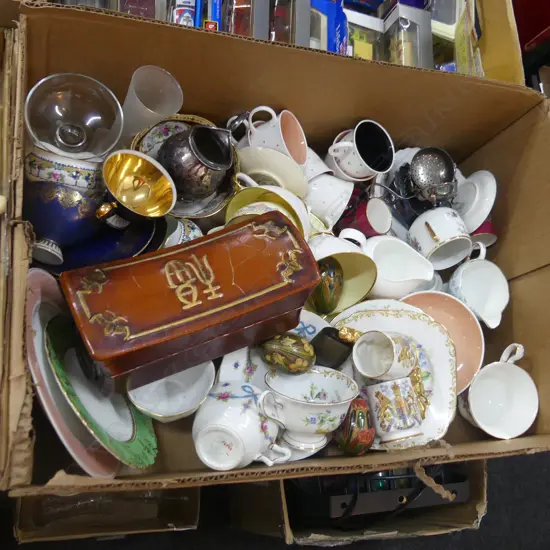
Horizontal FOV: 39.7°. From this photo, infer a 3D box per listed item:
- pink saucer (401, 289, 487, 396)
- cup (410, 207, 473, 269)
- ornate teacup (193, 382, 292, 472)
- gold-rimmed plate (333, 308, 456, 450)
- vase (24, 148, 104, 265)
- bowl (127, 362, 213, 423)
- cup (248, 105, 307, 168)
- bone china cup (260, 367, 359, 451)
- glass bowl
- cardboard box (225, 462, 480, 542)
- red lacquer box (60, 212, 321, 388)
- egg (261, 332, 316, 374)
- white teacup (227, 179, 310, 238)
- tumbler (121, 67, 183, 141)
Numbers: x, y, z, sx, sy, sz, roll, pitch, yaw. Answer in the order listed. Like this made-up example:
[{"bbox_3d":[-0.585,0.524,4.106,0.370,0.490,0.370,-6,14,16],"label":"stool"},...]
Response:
[{"bbox_3d":[0.171,0.080,0.852,0.120,0.020,0.120,1,80,-6],"label":"pink saucer"},{"bbox_3d":[0.182,-0.047,0.857,0.057,0.075,0.052,-30,55,12],"label":"cup"},{"bbox_3d":[-0.038,0.163,0.774,0.109,0.062,0.090,20,111,5],"label":"ornate teacup"},{"bbox_3d":[0.129,0.112,0.823,0.143,0.018,0.143,0,80,-9],"label":"gold-rimmed plate"},{"bbox_3d":[-0.231,-0.075,0.822,0.088,0.088,0.122,16,78,-18],"label":"vase"},{"bbox_3d":[-0.106,0.102,0.809,0.093,0.050,0.093,-1,72,3],"label":"bowl"},{"bbox_3d":[-0.003,-0.150,0.846,0.053,0.063,0.077,-17,90,25],"label":"cup"},{"bbox_3d":[0.029,0.139,0.770,0.110,0.095,0.061,-9,110,-38],"label":"bone china cup"},{"bbox_3d":[-0.219,-0.158,0.818,0.100,0.055,0.100,3,71,-24],"label":"glass bowl"},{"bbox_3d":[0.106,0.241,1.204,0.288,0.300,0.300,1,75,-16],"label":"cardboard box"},{"bbox_3d":[-0.083,0.031,0.781,0.230,0.095,0.100,-19,60,-19],"label":"red lacquer box"},{"bbox_3d":[0.014,0.081,0.780,0.059,0.042,0.042,21,90,6],"label":"egg"},{"bbox_3d":[-0.005,-0.062,0.828,0.109,0.091,0.056,61,30,-5],"label":"white teacup"},{"bbox_3d":[-0.150,-0.184,0.873,0.063,0.092,0.063,15,59,-26],"label":"tumbler"}]

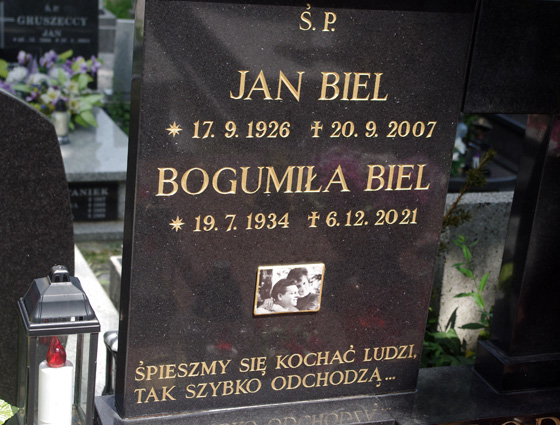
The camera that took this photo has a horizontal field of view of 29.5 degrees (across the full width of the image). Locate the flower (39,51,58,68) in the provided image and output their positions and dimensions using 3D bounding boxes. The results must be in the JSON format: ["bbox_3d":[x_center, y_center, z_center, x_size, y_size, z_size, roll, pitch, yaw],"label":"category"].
[{"bbox_3d":[-1.217,-0.804,5.600,0.095,0.080,0.080,1,20,-12],"label":"flower"}]

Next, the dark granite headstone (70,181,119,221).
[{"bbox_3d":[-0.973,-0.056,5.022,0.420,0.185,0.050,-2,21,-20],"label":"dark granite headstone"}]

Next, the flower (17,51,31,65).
[{"bbox_3d":[-1.348,-0.815,5.600,0.066,0.066,0.063,1,20,-14],"label":"flower"}]

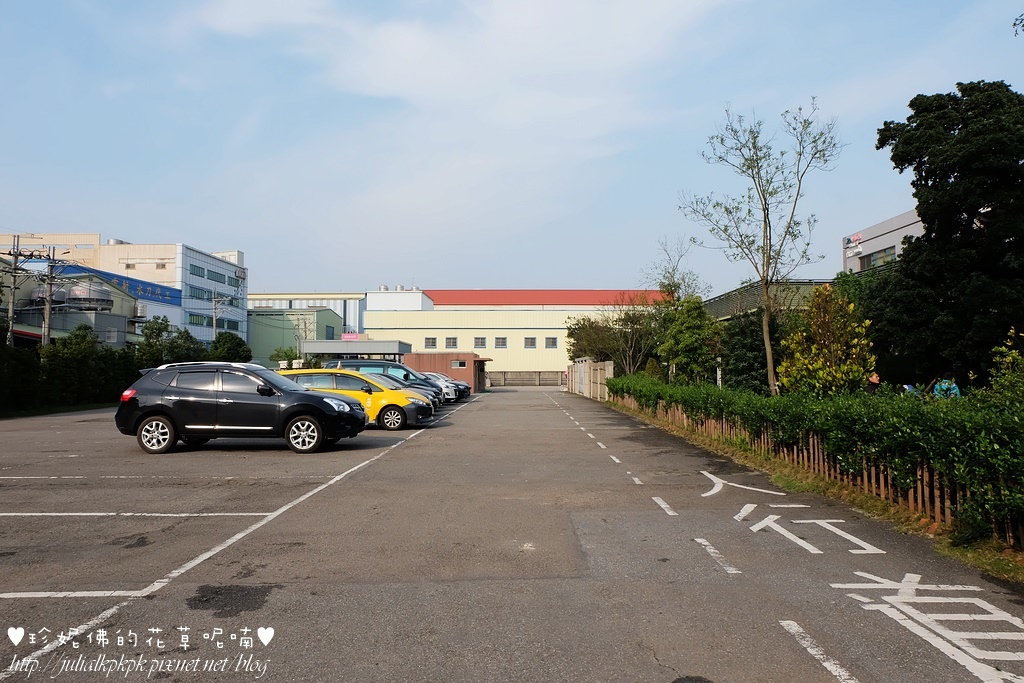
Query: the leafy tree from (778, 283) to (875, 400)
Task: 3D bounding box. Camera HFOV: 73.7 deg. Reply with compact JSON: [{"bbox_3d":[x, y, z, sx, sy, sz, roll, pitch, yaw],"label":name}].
[{"bbox_3d":[5.976,0.487,12.991,1.860,3.160,1.850,0,-3,1],"label":"leafy tree"}]

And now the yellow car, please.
[{"bbox_3d":[-4.390,1.510,18.200,4.590,1.590,1.720,0,-3,1],"label":"yellow car"}]

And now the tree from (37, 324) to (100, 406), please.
[{"bbox_3d":[-20.167,1.059,31.184,2.920,3.680,2.700,0,-3,1],"label":"tree"}]

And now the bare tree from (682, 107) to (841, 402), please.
[{"bbox_3d":[5.817,-1.766,15.898,3.750,7.920,3.500,0,-3,1],"label":"bare tree"}]

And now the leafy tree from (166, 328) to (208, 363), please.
[{"bbox_3d":[-20.518,1.309,42.985,2.770,4.260,2.770,0,-3,1],"label":"leafy tree"}]

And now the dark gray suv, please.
[{"bbox_3d":[-5.150,1.244,13.277,4.650,1.670,1.800,0,-3,1],"label":"dark gray suv"}]

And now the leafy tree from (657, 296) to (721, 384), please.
[{"bbox_3d":[6.600,0.474,25.505,2.390,4.330,2.390,0,-3,1],"label":"leafy tree"}]

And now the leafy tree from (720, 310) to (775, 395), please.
[{"bbox_3d":[6.660,0.737,19.287,1.640,3.230,1.640,0,-3,1],"label":"leafy tree"}]

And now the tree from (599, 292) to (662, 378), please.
[{"bbox_3d":[6.311,0.208,36.028,3.270,5.820,3.270,0,-3,1],"label":"tree"}]

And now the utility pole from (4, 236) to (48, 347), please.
[{"bbox_3d":[-35.715,-1.997,50.144,3.220,11.520,0.800,0,-3,1],"label":"utility pole"}]

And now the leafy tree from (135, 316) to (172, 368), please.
[{"bbox_3d":[-20.763,0.914,39.500,2.200,4.730,2.200,0,-3,1],"label":"leafy tree"}]

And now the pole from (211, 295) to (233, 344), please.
[{"bbox_3d":[-36.687,-0.269,86.103,2.770,11.360,0.800,0,-3,1],"label":"pole"}]

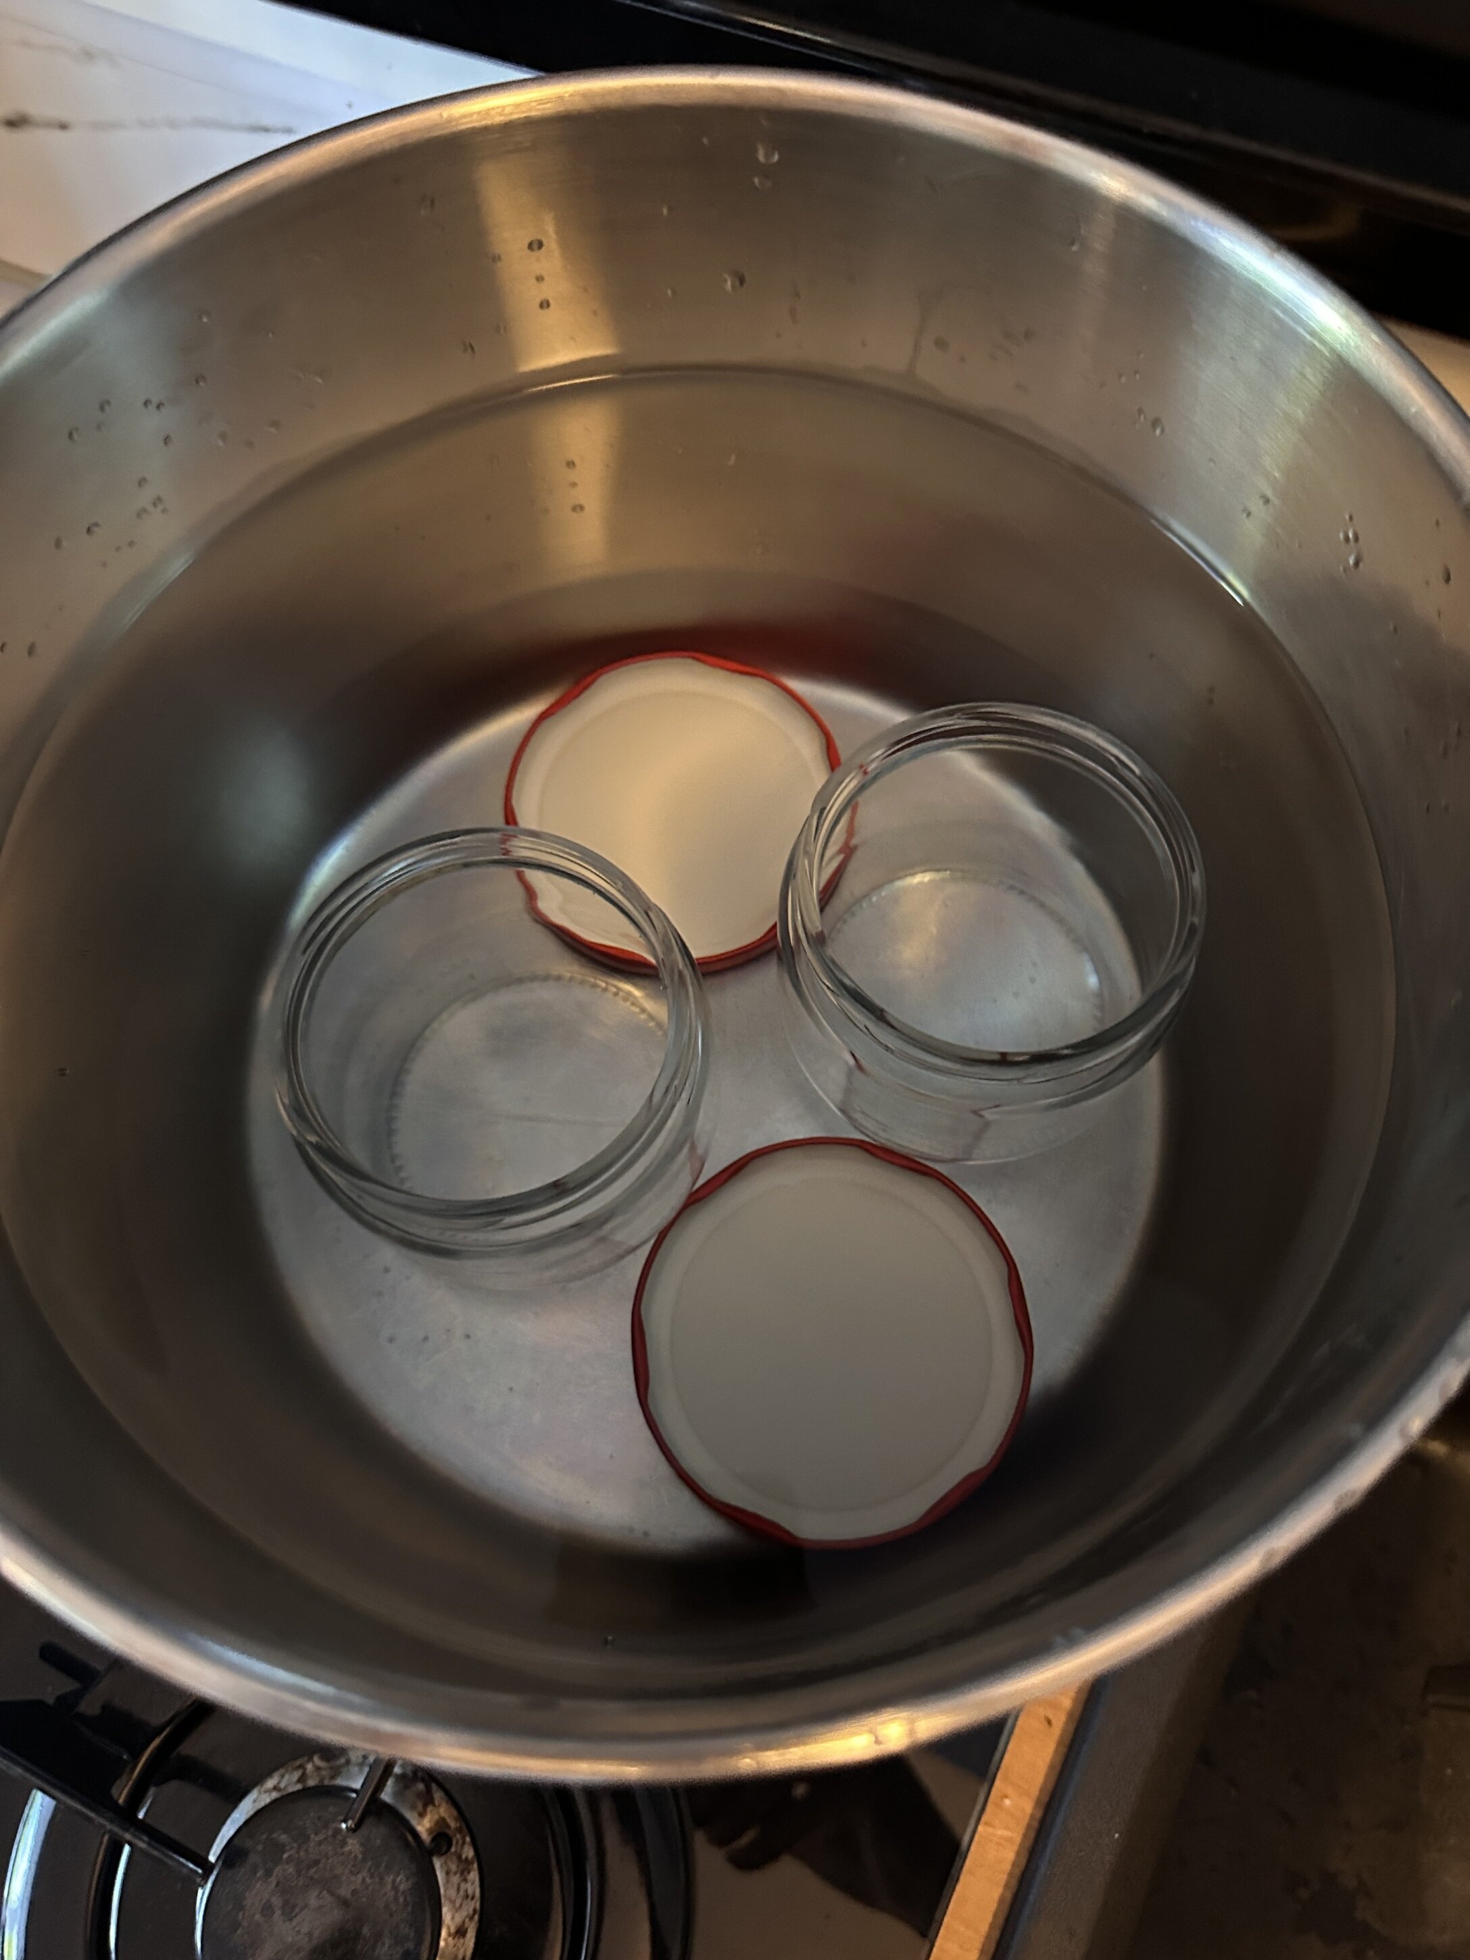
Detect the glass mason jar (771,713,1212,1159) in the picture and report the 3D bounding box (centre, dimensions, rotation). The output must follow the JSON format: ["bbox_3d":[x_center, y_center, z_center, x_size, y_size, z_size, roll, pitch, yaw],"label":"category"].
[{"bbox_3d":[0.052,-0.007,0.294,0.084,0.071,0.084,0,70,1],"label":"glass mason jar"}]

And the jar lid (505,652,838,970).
[{"bbox_3d":[-0.013,-0.039,0.327,0.086,0.011,0.086,0,70,1],"label":"jar lid"}]

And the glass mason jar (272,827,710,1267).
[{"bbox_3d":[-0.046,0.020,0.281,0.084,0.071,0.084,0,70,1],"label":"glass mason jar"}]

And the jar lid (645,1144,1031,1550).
[{"bbox_3d":[0.021,0.077,0.297,0.086,0.011,0.086,0,70,1],"label":"jar lid"}]

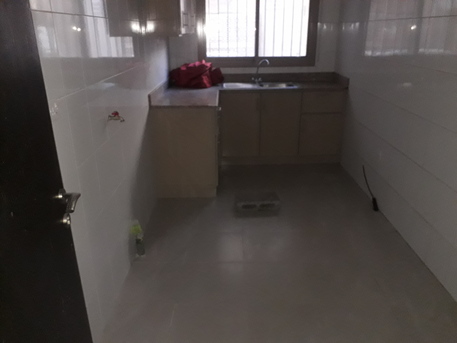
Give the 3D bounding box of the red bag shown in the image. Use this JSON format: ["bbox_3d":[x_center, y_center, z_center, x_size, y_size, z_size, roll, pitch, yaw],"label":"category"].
[{"bbox_3d":[-0.371,-1.148,4.206,0.610,0.285,0.340,0,21,0],"label":"red bag"}]

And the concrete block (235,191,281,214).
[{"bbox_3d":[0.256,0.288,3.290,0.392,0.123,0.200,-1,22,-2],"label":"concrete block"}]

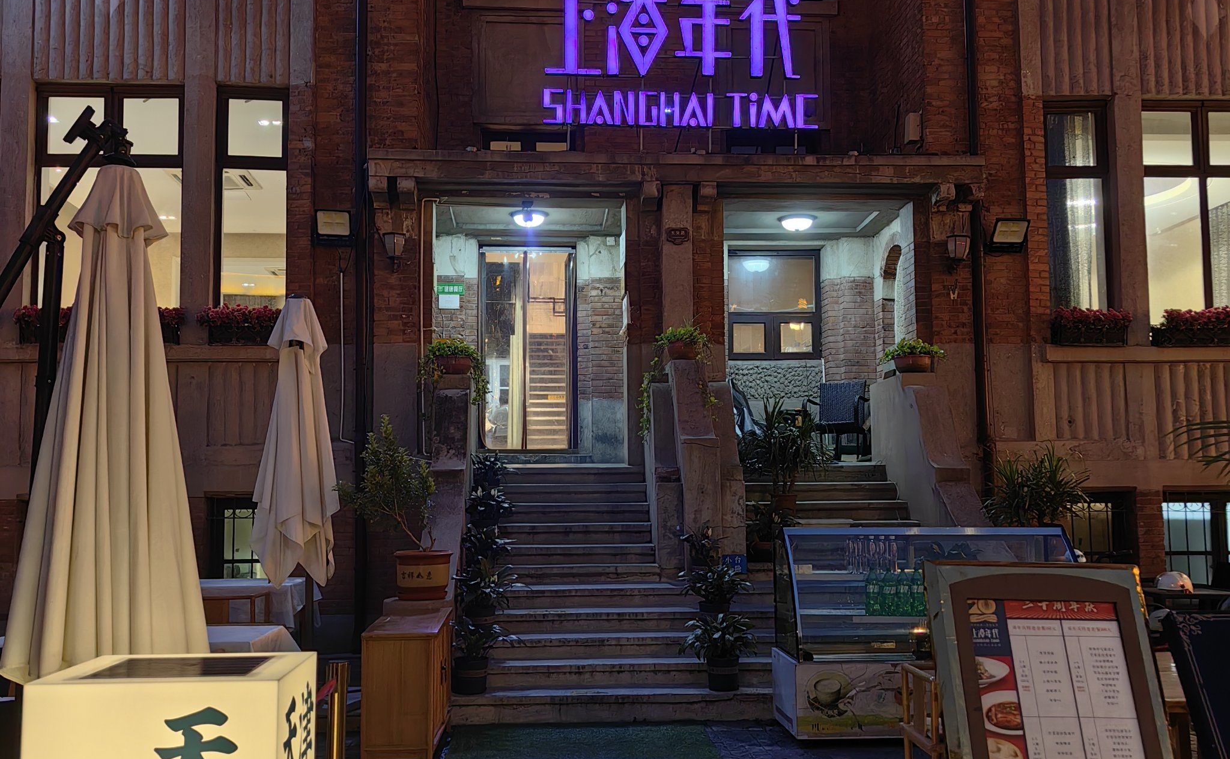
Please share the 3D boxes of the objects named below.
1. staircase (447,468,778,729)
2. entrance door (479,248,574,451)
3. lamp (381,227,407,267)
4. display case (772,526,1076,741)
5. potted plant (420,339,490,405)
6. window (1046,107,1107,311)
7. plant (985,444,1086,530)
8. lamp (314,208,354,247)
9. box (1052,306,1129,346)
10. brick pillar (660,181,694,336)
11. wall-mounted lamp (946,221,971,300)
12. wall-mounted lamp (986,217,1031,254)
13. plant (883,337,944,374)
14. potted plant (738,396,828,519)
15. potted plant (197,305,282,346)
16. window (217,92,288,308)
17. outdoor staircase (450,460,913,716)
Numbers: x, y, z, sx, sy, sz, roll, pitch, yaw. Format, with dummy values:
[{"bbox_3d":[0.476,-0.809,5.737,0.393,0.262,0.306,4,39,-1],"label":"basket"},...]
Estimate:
[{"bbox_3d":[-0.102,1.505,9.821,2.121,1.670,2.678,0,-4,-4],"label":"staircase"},{"bbox_3d":[-0.914,-0.313,13.237,0.962,2.098,0.100,0,-5,-4],"label":"entrance door"},{"bbox_3d":[-1.939,-1.148,11.263,0.234,0.353,0.250,0,-5,-4],"label":"lamp"},{"bbox_3d":[1.959,1.578,8.195,1.800,1.240,0.730,0,-5,-4],"label":"display case"},{"bbox_3d":[-1.388,-0.069,11.060,0.570,0.598,0.480,0,-5,-4],"label":"potted plant"},{"bbox_3d":[4.330,-1.538,12.062,0.572,2.079,0.150,-1,-4,1],"label":"window"},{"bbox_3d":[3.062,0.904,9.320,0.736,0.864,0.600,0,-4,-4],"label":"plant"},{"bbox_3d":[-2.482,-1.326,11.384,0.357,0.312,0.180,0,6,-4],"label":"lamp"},{"bbox_3d":[4.290,-0.472,11.633,0.712,0.359,0.280,0,-5,-4],"label":"box"},{"bbox_3d":[0.545,-0.967,11.537,0.293,1.521,0.300,0,-5,-4],"label":"brick pillar"},{"bbox_3d":[2.995,-1.051,11.156,0.240,0.644,0.240,0,-5,-4],"label":"wall-mounted lamp"},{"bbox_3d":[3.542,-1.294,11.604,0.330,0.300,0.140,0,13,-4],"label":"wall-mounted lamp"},{"bbox_3d":[2.545,-0.205,10.905,0.523,0.324,0.380,0,-5,-4],"label":"plant"},{"bbox_3d":[1.386,0.644,10.643,0.710,0.998,0.660,0,-5,-4],"label":"potted plant"},{"bbox_3d":[-3.171,-0.455,11.080,0.796,0.353,0.280,0,-5,-4],"label":"potted plant"},{"bbox_3d":[-3.178,-1.524,11.216,0.629,2.131,0.140,0,-5,-4],"label":"window"},{"bbox_3d":[0.673,1.474,9.763,3.740,1.698,2.840,0,-5,-4],"label":"outdoor staircase"}]

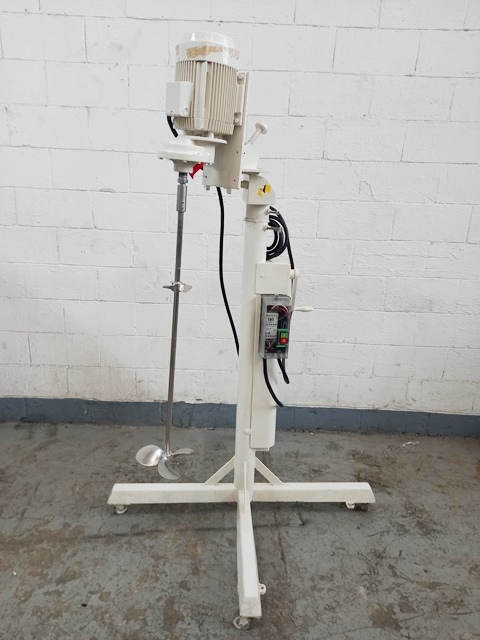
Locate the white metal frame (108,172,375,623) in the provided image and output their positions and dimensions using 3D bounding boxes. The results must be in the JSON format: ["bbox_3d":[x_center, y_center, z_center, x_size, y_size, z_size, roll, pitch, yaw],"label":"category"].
[{"bbox_3d":[0.045,0.174,1.938,1.220,1.500,1.210,1,17,-3],"label":"white metal frame"}]

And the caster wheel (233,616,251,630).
[{"bbox_3d":[0.008,1.029,1.590,0.062,0.062,0.036,2,17,-1],"label":"caster wheel"}]

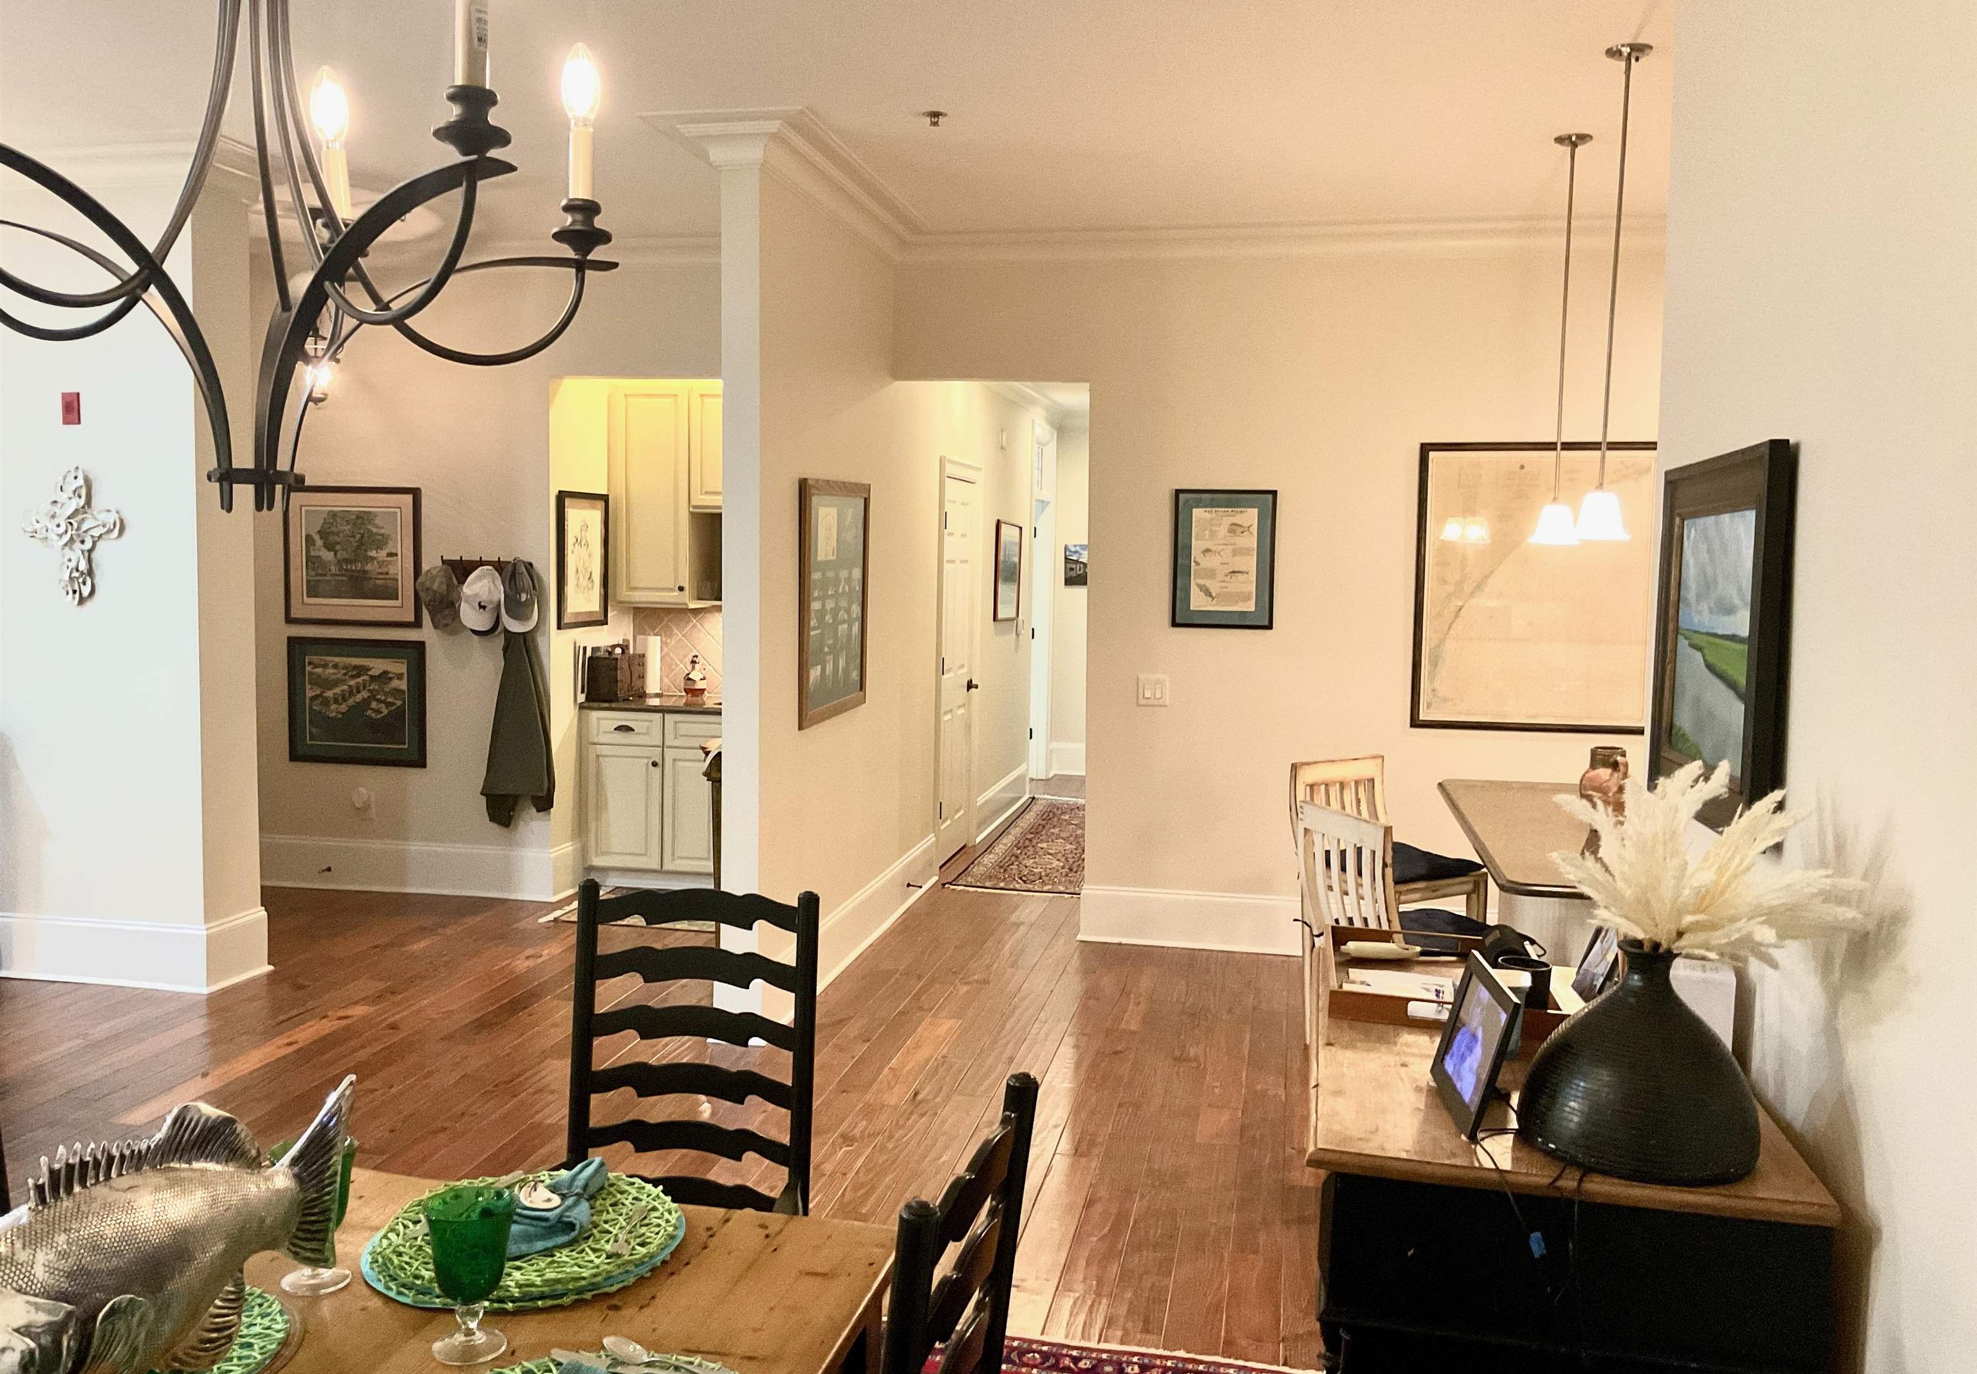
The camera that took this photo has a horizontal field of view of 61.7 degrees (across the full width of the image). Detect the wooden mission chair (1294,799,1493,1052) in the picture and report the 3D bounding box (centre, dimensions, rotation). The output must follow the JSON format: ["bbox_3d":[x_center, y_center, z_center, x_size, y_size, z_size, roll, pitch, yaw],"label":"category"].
[{"bbox_3d":[1.220,0.821,4.710,0.540,0.970,0.460,-1,5,-18],"label":"wooden mission chair"}]

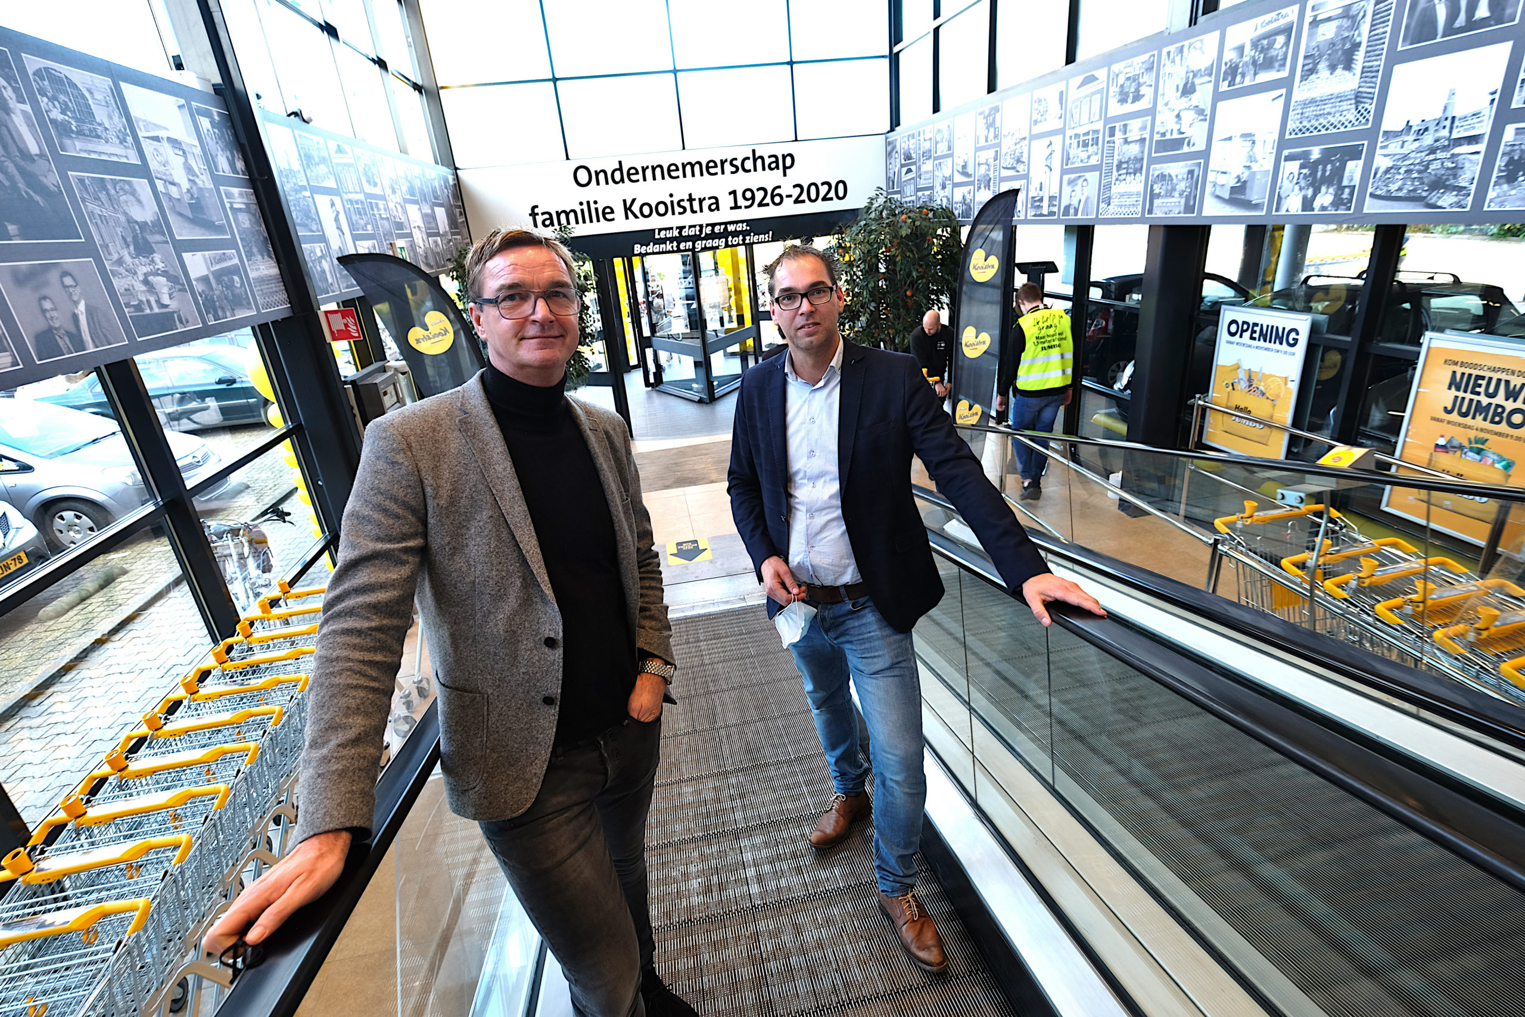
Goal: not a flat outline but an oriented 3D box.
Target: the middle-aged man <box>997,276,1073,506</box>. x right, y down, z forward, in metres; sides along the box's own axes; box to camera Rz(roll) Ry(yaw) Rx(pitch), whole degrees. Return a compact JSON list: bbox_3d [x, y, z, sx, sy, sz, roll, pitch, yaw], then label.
[{"bbox_3d":[2.260,-0.945,5.589,0.580,1.760,0.420,-11,23,-13],"label":"middle-aged man"}]

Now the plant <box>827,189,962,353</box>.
[{"bbox_3d":[1.404,-1.942,7.115,1.350,2.580,1.350,-8,23,-7],"label":"plant"}]

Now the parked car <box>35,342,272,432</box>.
[{"bbox_3d":[-8.869,-2.017,11.113,4.400,1.420,1.740,-8,23,-7],"label":"parked car"}]

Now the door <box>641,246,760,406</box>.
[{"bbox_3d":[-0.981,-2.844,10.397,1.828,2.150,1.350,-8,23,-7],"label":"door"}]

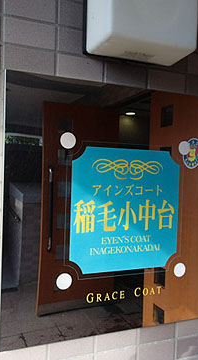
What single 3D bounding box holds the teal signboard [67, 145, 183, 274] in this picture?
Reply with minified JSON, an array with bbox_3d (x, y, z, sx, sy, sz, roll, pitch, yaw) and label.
[{"bbox_3d":[0.060,0.061,0.709,0.248,0.248,0.010,1,2,-23],"label":"teal signboard"}]

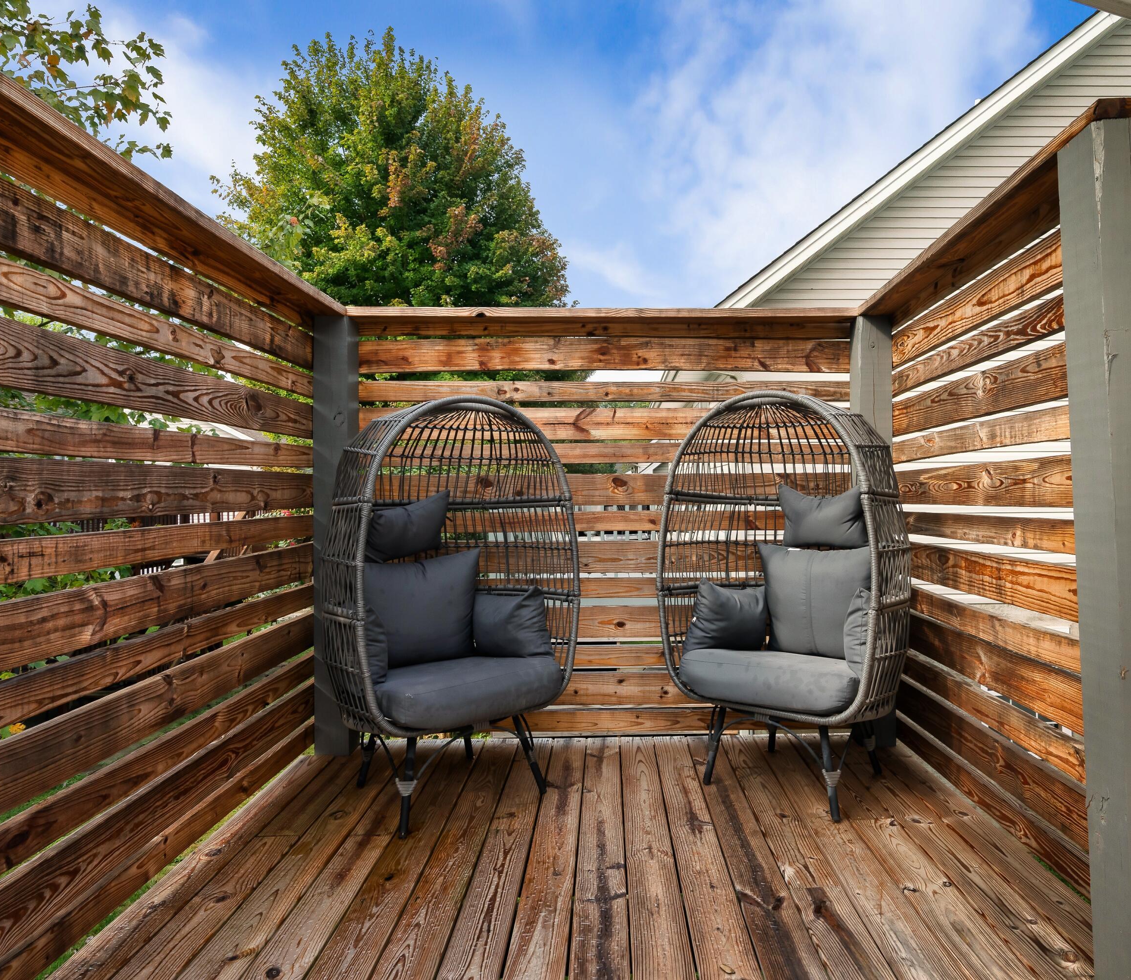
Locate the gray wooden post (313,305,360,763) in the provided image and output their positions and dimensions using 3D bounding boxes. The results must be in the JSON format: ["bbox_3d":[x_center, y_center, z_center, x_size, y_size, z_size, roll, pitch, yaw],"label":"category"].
[{"bbox_3d":[-0.972,0.188,2.945,0.140,1.820,0.140,0,-1,2],"label":"gray wooden post"}]

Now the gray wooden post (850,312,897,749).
[{"bbox_3d":[1.312,0.172,2.985,0.140,1.820,0.140,0,-1,2],"label":"gray wooden post"}]

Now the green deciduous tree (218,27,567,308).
[{"bbox_3d":[-3.280,-3.700,14.000,7.400,11.100,7.400,0,-1,2],"label":"green deciduous tree"}]

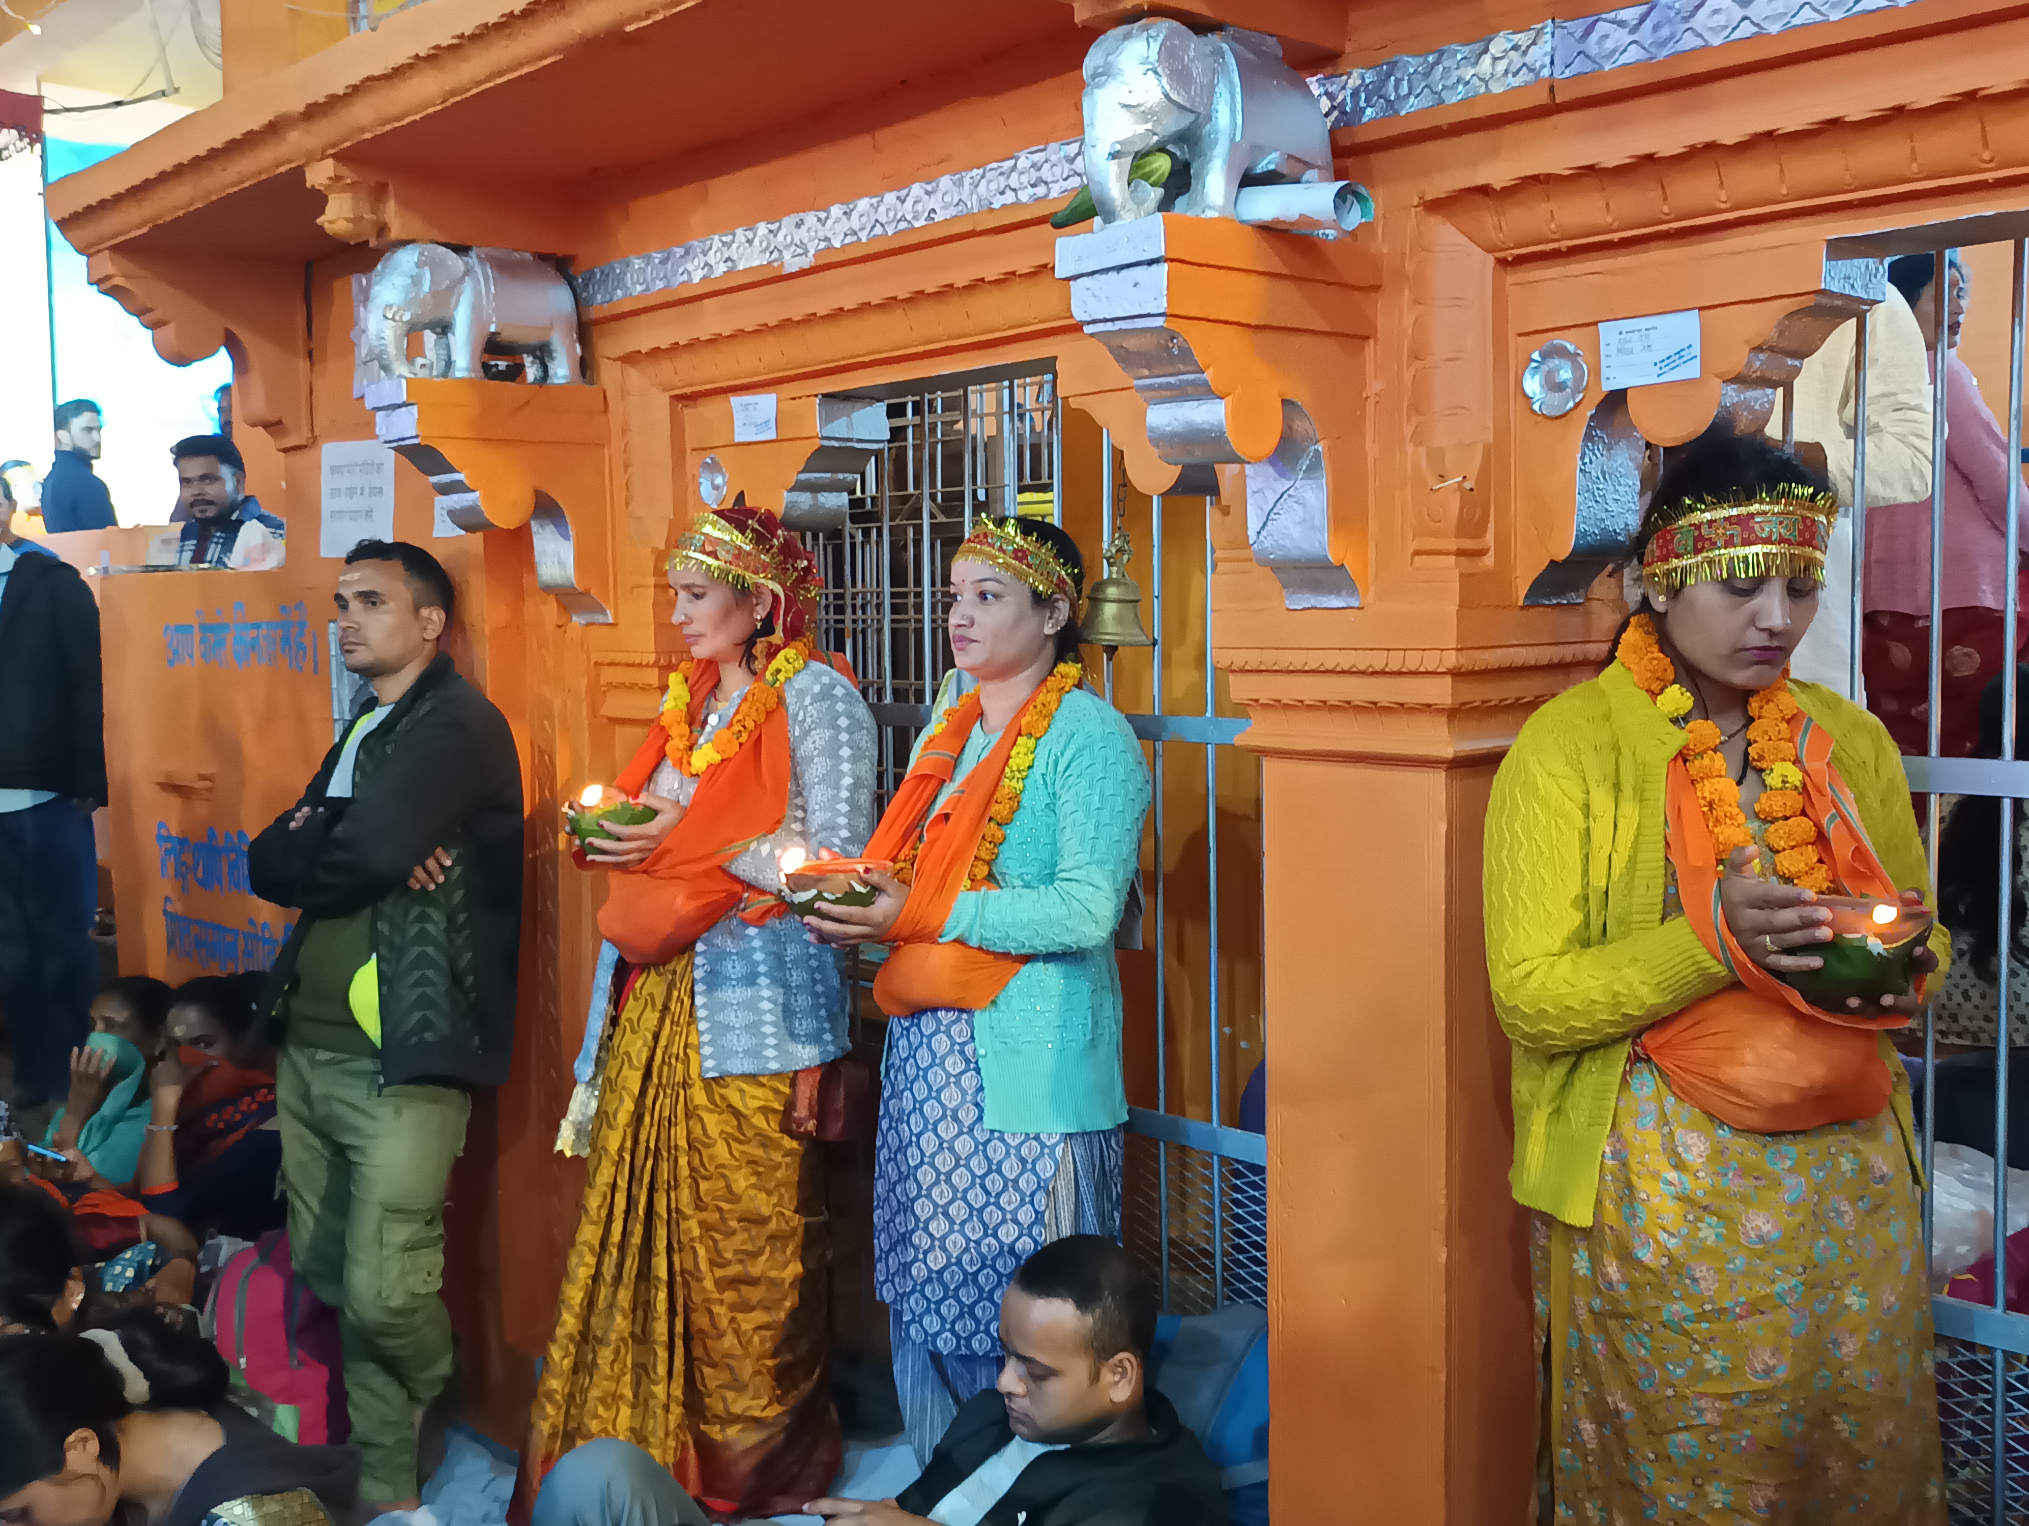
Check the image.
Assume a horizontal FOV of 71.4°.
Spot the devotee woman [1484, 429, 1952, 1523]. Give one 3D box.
[{"bbox_3d":[0.687,0.490,1.347,0.460,1.590,0.440,0,6,9],"label":"devotee woman"}]

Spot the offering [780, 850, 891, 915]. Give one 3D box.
[{"bbox_3d":[-0.266,0.180,2.120,0.160,0.085,0.160,-1,6,0],"label":"offering"}]

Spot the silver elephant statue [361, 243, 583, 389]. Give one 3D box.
[{"bbox_3d":[-0.974,-0.802,2.503,0.350,0.230,0.140,-7,8,-44],"label":"silver elephant statue"}]

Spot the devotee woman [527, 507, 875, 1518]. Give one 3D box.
[{"bbox_3d":[-0.512,0.415,2.233,0.470,1.610,0.450,-6,8,-43],"label":"devotee woman"}]

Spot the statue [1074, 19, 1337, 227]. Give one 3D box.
[{"bbox_3d":[0.213,-0.712,1.573,0.340,0.225,0.140,-7,8,-44],"label":"statue"}]

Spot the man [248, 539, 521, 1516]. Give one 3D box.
[{"bbox_3d":[-1.014,0.432,2.260,0.460,1.590,0.340,3,7,34],"label":"man"}]

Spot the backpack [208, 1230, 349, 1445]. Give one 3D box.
[{"bbox_3d":[-1.242,1.014,2.469,0.210,0.400,0.270,0,6,15],"label":"backpack"}]

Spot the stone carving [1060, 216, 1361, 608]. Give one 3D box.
[{"bbox_3d":[0.244,-0.392,1.630,0.390,0.425,0.130,-7,8,-44],"label":"stone carving"}]

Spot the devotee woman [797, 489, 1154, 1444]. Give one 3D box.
[{"bbox_3d":[-0.075,0.417,2.253,0.480,1.585,0.430,-5,7,-35],"label":"devotee woman"}]

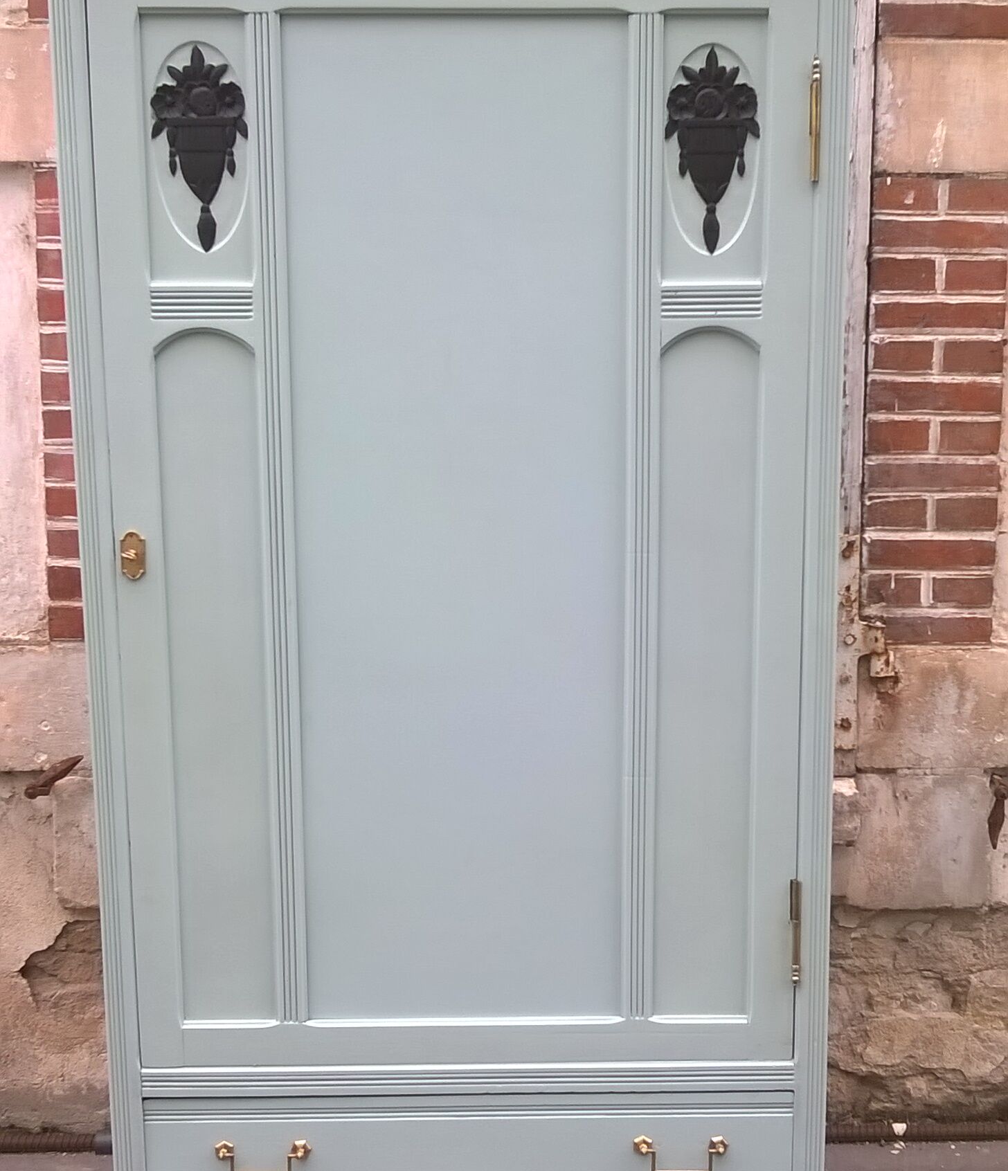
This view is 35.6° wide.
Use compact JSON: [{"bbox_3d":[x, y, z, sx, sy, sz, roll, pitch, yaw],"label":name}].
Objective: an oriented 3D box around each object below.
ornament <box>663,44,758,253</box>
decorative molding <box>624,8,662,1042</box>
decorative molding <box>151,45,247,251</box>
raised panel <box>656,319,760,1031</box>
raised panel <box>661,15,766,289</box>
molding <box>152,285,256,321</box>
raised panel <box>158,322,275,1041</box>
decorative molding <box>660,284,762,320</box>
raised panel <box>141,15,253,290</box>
[{"bbox_3d":[0.265,-0.552,1.998,0.120,0.256,0.020,-1,10,0],"label":"ornament"},{"bbox_3d":[0.181,-0.056,2.082,0.041,1.338,0.020,-1,10,0],"label":"decorative molding"},{"bbox_3d":[-0.386,-0.554,2.000,0.123,0.255,0.020,-1,10,0],"label":"decorative molding"},{"bbox_3d":[0.274,0.136,2.117,0.131,0.955,0.020,-1,10,0],"label":"raised panel"},{"bbox_3d":[0.268,-0.552,2.001,0.131,0.339,0.020,-1,10,0],"label":"raised panel"},{"bbox_3d":[-0.389,-0.366,2.029,0.133,0.044,0.015,-1,10,0],"label":"molding"},{"bbox_3d":[-0.387,0.139,2.120,0.133,0.957,0.020,-1,10,0],"label":"raised panel"},{"bbox_3d":[0.269,-0.366,2.027,0.130,0.044,0.015,-1,10,0],"label":"decorative molding"},{"bbox_3d":[-0.391,-0.552,2.003,0.133,0.338,0.020,-1,10,0],"label":"raised panel"}]

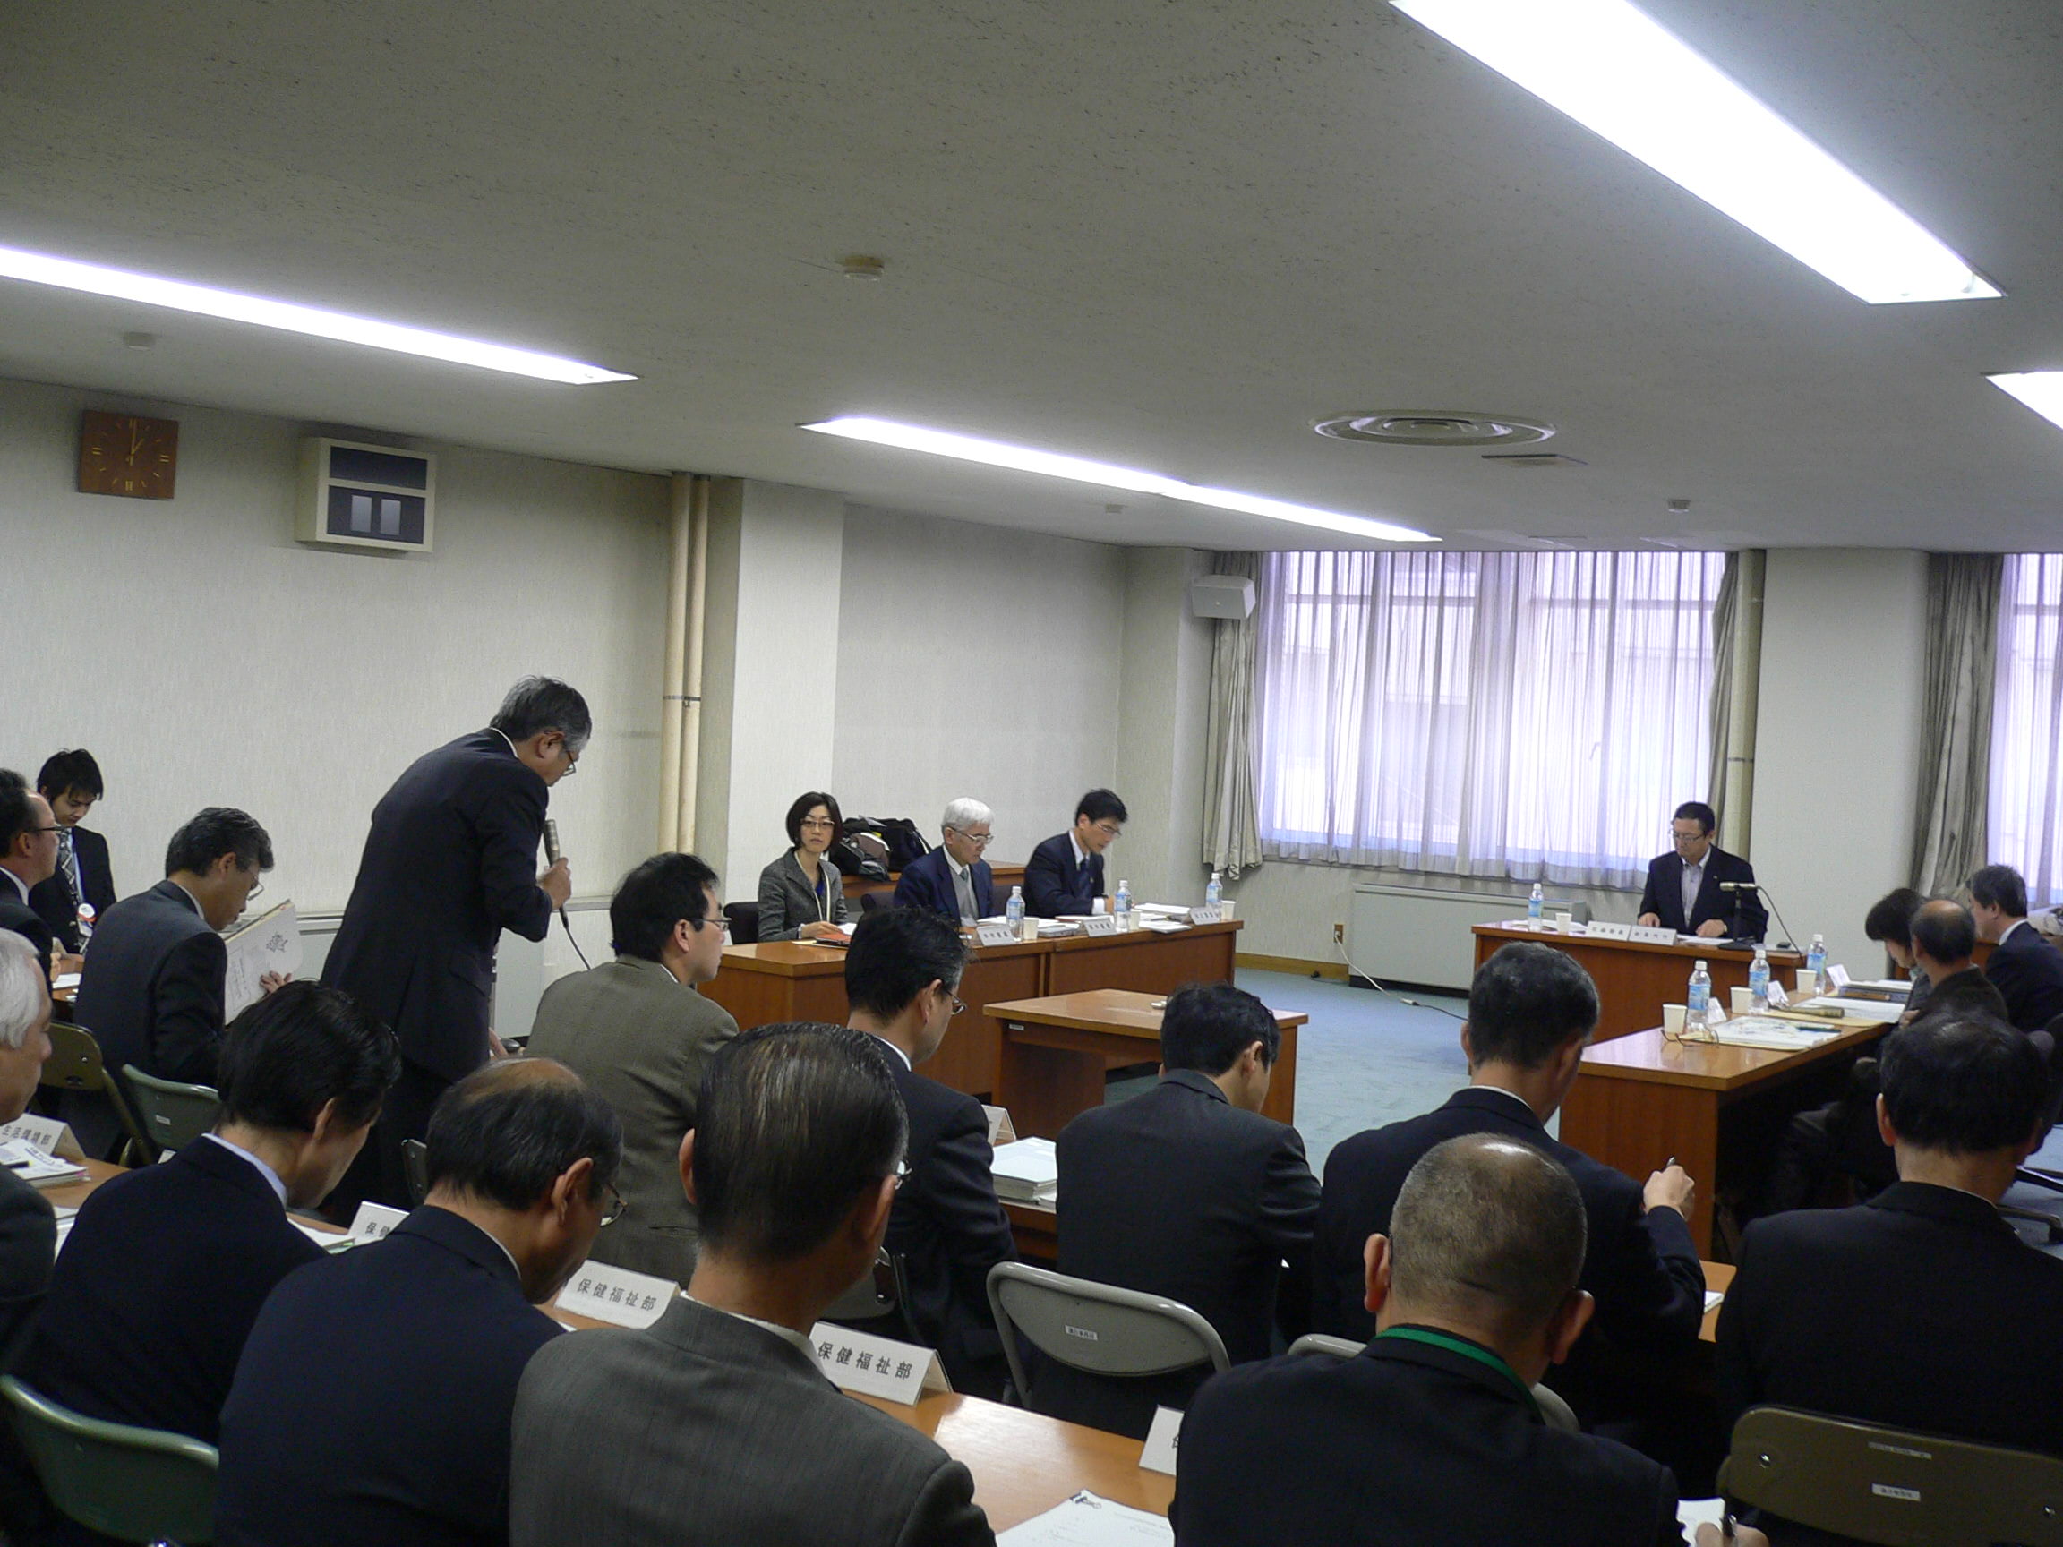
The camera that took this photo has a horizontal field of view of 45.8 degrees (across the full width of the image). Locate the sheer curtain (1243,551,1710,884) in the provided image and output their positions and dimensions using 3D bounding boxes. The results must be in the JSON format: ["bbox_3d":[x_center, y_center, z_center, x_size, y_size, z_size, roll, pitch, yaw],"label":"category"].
[{"bbox_3d":[2.585,-0.358,14.320,2.891,1.906,0.120,4,2,33],"label":"sheer curtain"}]

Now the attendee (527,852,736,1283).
[{"bbox_3d":[-0.688,0.811,4.982,0.520,1.290,0.800,4,2,39],"label":"attendee"}]

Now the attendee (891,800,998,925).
[{"bbox_3d":[-0.242,0.725,10.260,0.740,1.226,0.520,4,2,33],"label":"attendee"}]

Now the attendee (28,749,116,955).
[{"bbox_3d":[-3.119,0.604,7.941,0.800,1.290,0.500,4,2,33],"label":"attendee"}]

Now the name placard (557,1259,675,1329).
[{"bbox_3d":[-0.614,0.779,3.678,0.200,0.069,0.085,4,2,33],"label":"name placard"}]

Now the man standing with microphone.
[{"bbox_3d":[-1.182,0.615,4.999,0.510,1.650,0.650,4,2,36],"label":"man standing with microphone"}]

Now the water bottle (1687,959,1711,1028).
[{"bbox_3d":[2.094,0.697,7.637,0.064,0.208,0.064,4,2,33],"label":"water bottle"}]

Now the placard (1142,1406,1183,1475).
[{"bbox_3d":[0.244,0.848,3.064,0.208,0.068,0.090,4,2,36],"label":"placard"}]

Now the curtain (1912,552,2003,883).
[{"bbox_3d":[4.930,-0.174,13.073,0.400,2.016,0.150,4,2,33],"label":"curtain"}]

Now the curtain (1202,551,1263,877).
[{"bbox_3d":[1.266,-0.394,15.089,0.350,2.000,0.170,4,2,33],"label":"curtain"}]

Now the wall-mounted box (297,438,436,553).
[{"bbox_3d":[-2.628,-1.095,9.707,0.110,0.400,0.600,4,2,33],"label":"wall-mounted box"}]

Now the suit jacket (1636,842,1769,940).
[{"bbox_3d":[3.081,0.664,11.210,0.570,0.650,0.420,4,2,33],"label":"suit jacket"}]

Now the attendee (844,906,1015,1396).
[{"bbox_3d":[-0.159,0.873,4.377,0.500,1.270,0.760,4,2,38],"label":"attendee"}]

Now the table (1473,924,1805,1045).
[{"bbox_3d":[2.746,1.083,10.946,1.460,0.688,0.520,4,2,33],"label":"table"}]

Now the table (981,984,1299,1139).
[{"bbox_3d":[0.353,1.095,7.725,0.760,0.691,0.720,4,2,36],"label":"table"}]

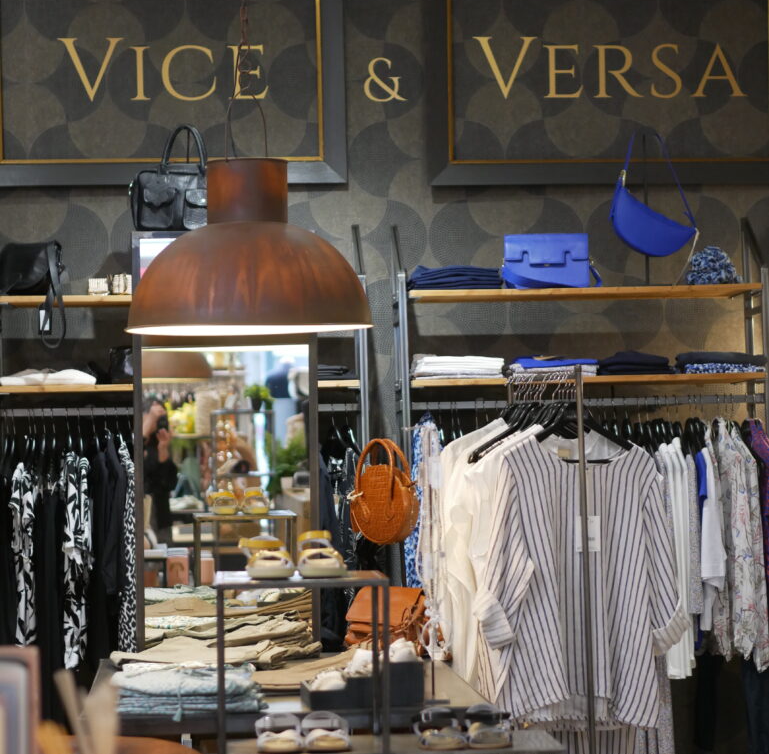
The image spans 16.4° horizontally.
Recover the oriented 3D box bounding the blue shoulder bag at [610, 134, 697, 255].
[{"bbox_3d":[0.880,-0.598,8.680,0.280,0.415,0.090,-1,-1,-5],"label":"blue shoulder bag"}]

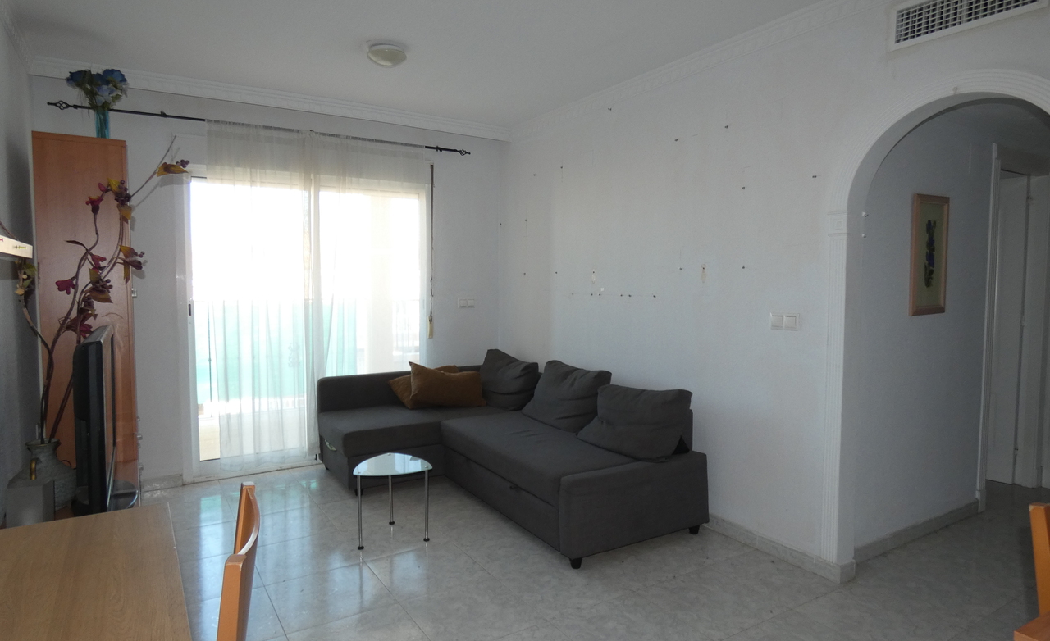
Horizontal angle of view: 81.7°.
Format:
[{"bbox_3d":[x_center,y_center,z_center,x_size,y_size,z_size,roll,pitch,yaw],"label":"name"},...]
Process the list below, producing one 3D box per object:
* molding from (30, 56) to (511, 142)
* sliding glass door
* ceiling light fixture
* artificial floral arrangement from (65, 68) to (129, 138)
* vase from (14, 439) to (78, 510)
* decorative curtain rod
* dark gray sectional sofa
[{"bbox_3d":[-1.411,-1.454,4.154,3.110,0.100,0.100,-2,4,-32],"label":"molding"},{"bbox_3d":[-1.508,0.014,4.490,1.730,2.120,0.090,-2,4,-32],"label":"sliding glass door"},{"bbox_3d":[-0.735,-1.400,3.204,0.210,0.070,0.210,0,3,0],"label":"ceiling light fixture"},{"bbox_3d":[-2.320,-1.160,3.319,0.270,0.440,0.240,-2,4,-32],"label":"artificial floral arrangement"},{"bbox_3d":[-1.868,0.602,2.349,0.220,0.270,0.220,-2,4,-32],"label":"vase"},{"bbox_3d":[-1.585,-1.299,4.194,2.710,0.070,0.090,-2,4,-32],"label":"decorative curtain rod"},{"bbox_3d":[-0.250,0.732,3.840,1.520,0.770,2.320,-2,4,-32],"label":"dark gray sectional sofa"}]

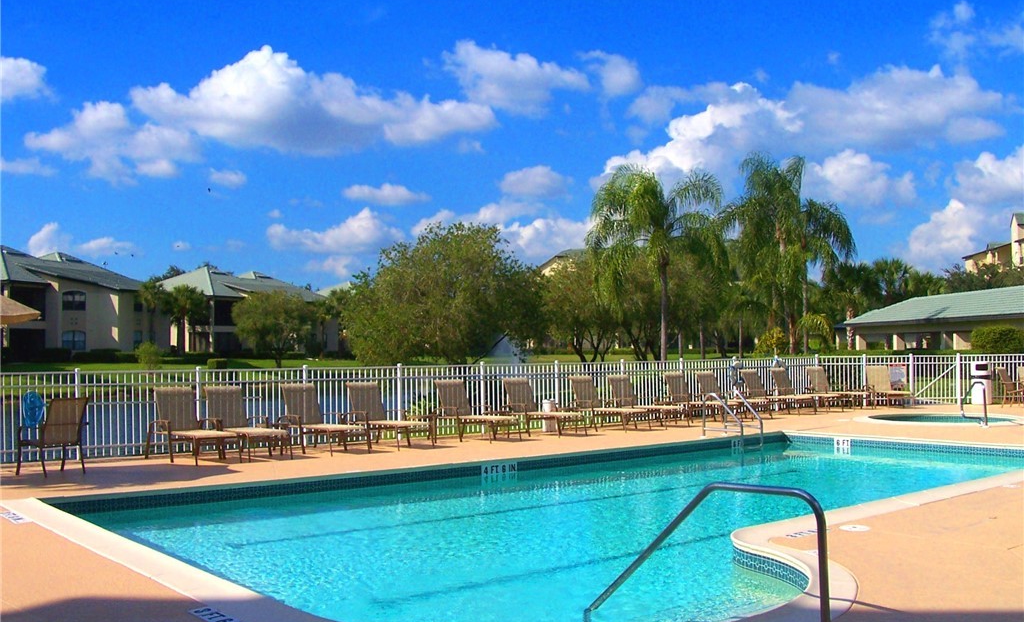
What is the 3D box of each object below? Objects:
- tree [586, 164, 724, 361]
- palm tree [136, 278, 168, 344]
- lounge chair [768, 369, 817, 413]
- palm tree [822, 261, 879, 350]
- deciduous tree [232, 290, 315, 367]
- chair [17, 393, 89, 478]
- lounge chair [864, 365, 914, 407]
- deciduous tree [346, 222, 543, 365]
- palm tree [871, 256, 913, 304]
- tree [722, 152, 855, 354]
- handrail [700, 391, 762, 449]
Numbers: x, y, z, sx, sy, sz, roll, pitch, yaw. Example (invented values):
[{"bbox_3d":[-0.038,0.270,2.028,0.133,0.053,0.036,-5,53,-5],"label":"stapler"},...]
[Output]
[{"bbox_3d":[7.457,-2.113,54.103,7.197,11.144,6.900,0,-2,0],"label":"tree"},{"bbox_3d":[-28.472,0.695,82.031,2.613,6.709,2.613,0,-2,0],"label":"palm tree"},{"bbox_3d":[7.113,1.970,25.596,0.700,1.030,1.800,1,-2,-38],"label":"lounge chair"},{"bbox_3d":[20.248,0.260,62.023,3.353,6.584,3.234,0,-2,0],"label":"palm tree"},{"bbox_3d":[-16.123,1.300,70.000,5.611,5.515,5.300,0,-2,0],"label":"deciduous tree"},{"bbox_3d":[-6.090,1.656,13.753,0.740,1.010,0.630,-2,-3,39],"label":"chair"},{"bbox_3d":[10.043,2.020,27.595,0.680,1.030,1.700,0,-2,-6],"label":"lounge chair"},{"bbox_3d":[-2.287,0.056,35.019,6.524,6.121,6.300,0,-2,0],"label":"deciduous tree"},{"bbox_3d":[27.533,0.020,75.038,3.260,7.665,3.115,0,-2,0],"label":"palm tree"},{"bbox_3d":[14.920,-2.545,56.117,7.031,12.051,6.800,0,-2,0],"label":"tree"},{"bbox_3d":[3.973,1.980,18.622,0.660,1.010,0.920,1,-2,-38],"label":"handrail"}]

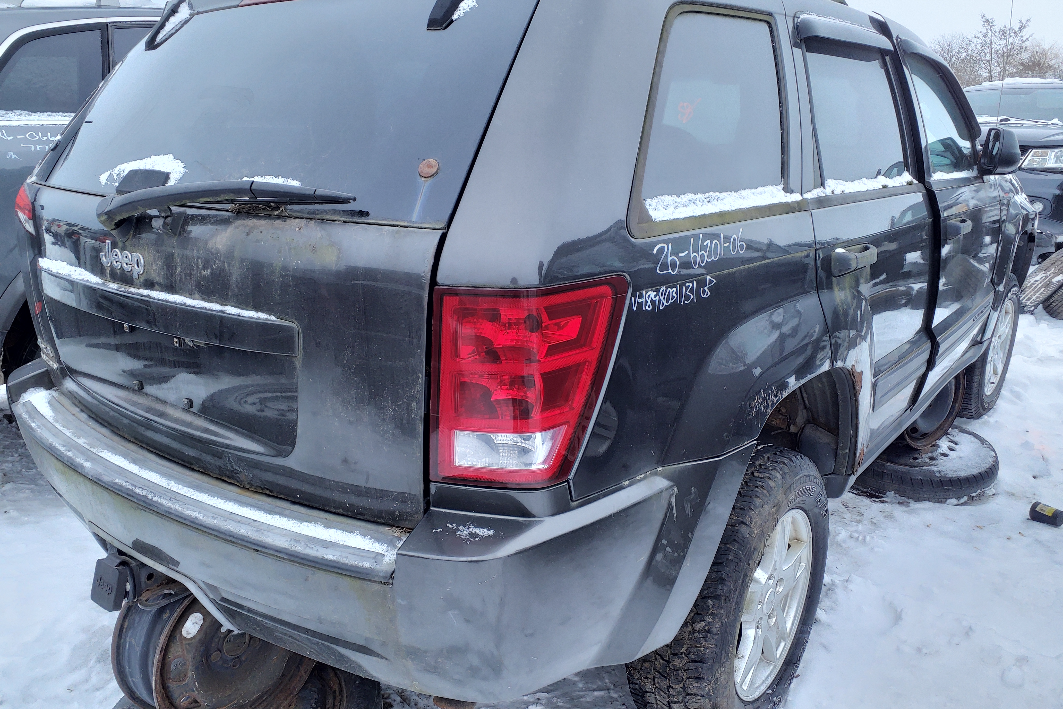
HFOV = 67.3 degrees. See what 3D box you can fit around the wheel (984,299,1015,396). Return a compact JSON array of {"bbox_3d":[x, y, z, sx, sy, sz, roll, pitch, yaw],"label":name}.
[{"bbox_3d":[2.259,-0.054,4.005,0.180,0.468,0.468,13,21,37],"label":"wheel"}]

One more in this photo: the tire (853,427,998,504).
[{"bbox_3d":[1.604,0.425,3.386,0.650,0.180,0.650,13,21,37],"label":"tire"}]

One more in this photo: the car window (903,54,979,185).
[{"bbox_3d":[1.458,-0.829,2.802,0.065,0.420,0.780,-9,8,42],"label":"car window"}]

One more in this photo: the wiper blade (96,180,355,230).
[{"bbox_3d":[-0.519,-0.230,1.289,0.620,0.100,0.080,5,17,31],"label":"wiper blade"}]

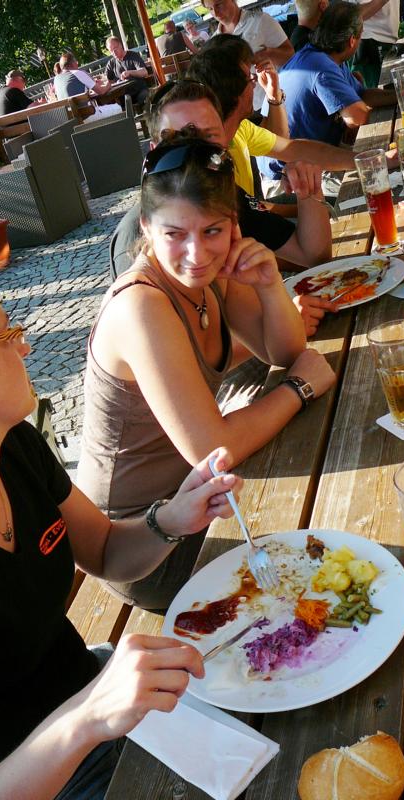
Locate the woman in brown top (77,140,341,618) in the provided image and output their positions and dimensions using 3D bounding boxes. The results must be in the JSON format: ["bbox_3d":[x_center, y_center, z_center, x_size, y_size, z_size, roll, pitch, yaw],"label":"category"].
[{"bbox_3d":[0.086,0.152,1.576,0.580,1.230,0.500,-7,28,21],"label":"woman in brown top"}]

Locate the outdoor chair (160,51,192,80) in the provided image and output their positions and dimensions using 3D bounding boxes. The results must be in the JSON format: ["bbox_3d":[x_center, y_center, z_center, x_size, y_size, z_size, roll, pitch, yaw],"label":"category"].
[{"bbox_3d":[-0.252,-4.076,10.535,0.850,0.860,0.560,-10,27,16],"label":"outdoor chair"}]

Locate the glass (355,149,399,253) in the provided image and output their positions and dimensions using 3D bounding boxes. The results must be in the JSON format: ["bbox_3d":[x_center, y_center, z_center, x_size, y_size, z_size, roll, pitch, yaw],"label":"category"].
[{"bbox_3d":[0.449,-0.496,2.034,0.080,0.243,0.080,-18,26,0],"label":"glass"}]

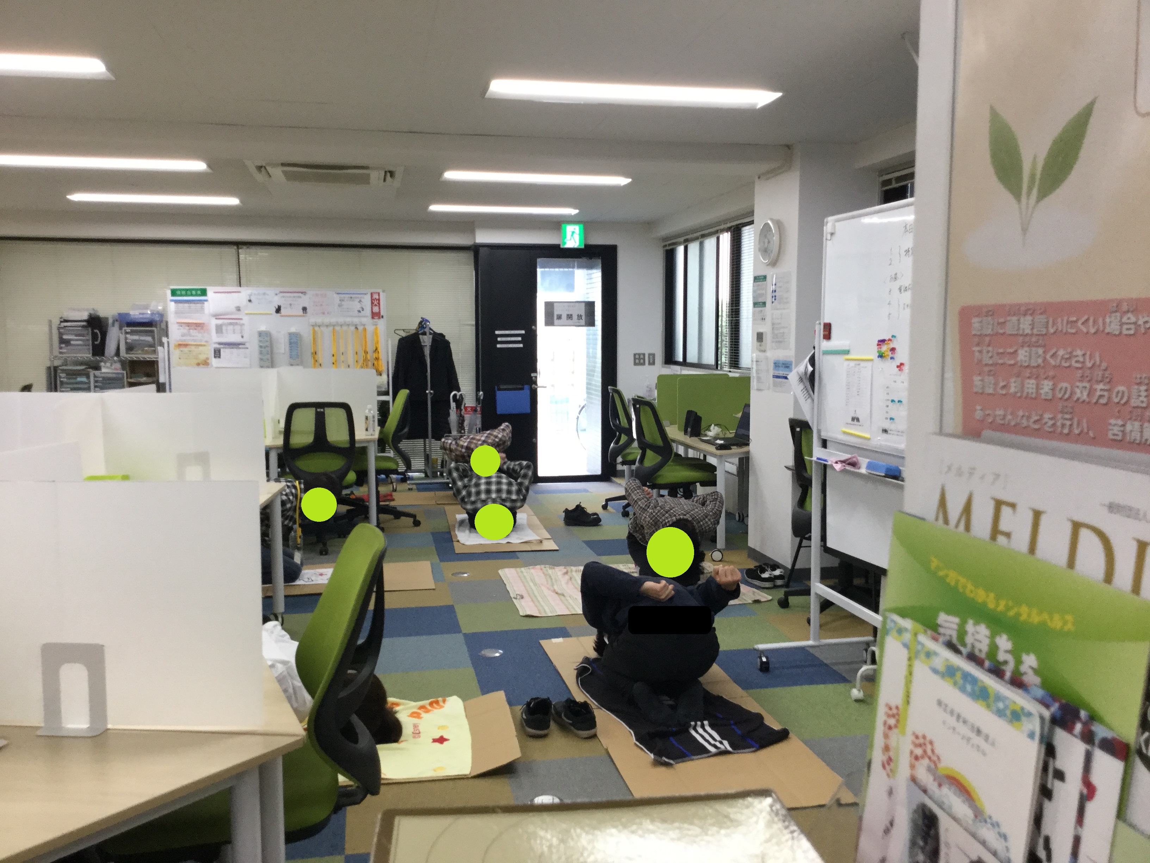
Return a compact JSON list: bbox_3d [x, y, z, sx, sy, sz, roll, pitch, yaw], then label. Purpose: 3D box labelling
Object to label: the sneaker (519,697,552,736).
[{"bbox_3d":[-0.142,1.019,3.794,0.105,0.105,0.285,-1,6,-7],"label":"sneaker"}]

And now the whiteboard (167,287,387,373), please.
[{"bbox_3d":[-2.488,-0.758,8.751,1.800,0.920,0.060,-1,6,-15],"label":"whiteboard"}]

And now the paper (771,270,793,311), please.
[{"bbox_3d":[1.177,-0.805,5.895,0.008,0.212,0.297,-1,6,-11],"label":"paper"}]

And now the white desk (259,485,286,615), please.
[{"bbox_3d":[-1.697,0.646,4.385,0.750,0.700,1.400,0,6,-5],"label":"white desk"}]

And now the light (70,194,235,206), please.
[{"bbox_3d":[-3.325,-1.841,8.200,1.260,0.070,0.300,-1,6,-11],"label":"light"}]

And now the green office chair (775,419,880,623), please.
[{"bbox_3d":[1.376,0.436,5.217,0.630,0.970,0.630,-1,6,-11],"label":"green office chair"}]

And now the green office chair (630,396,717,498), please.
[{"bbox_3d":[0.689,0.274,6.881,0.620,0.975,0.600,-1,6,-11],"label":"green office chair"}]

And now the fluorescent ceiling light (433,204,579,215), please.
[{"bbox_3d":[-0.605,-1.874,8.711,1.250,0.070,0.300,-1,6,-11],"label":"fluorescent ceiling light"}]

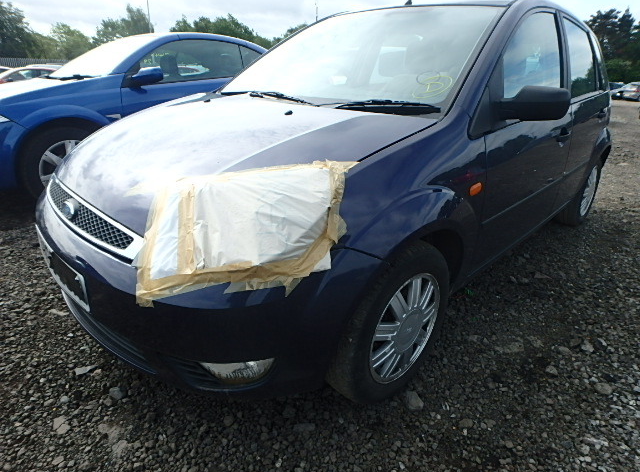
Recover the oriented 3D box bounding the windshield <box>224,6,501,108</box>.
[{"bbox_3d":[0.161,-0.894,1.863,1.340,0.130,0.920,22,60,40],"label":"windshield"}]

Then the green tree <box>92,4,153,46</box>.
[{"bbox_3d":[-24.087,-24.576,49.247,7.148,8.304,6.807,-8,25,-22],"label":"green tree"}]

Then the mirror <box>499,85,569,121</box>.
[{"bbox_3d":[0.757,-0.463,1.370,0.150,0.125,0.200,-20,31,-41],"label":"mirror"}]

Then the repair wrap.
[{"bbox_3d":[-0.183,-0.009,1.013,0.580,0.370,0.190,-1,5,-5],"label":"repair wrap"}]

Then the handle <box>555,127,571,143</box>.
[{"bbox_3d":[1.148,-0.479,1.833,0.180,0.065,0.050,-20,31,-41],"label":"handle"}]

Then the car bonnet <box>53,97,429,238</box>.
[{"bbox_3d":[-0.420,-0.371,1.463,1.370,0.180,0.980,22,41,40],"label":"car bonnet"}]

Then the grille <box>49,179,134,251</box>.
[{"bbox_3d":[-0.757,-0.071,1.229,0.100,0.120,0.800,-20,31,-41],"label":"grille"}]

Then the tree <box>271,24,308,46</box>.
[{"bbox_3d":[-3.827,-25.556,54.210,5.787,7.253,5.512,0,23,-4],"label":"tree"}]

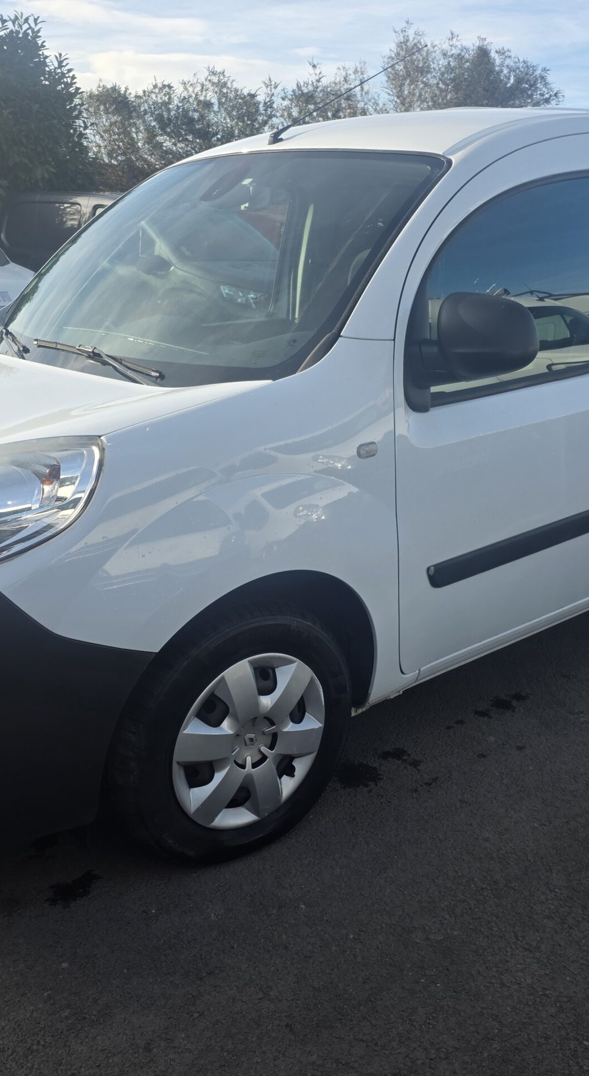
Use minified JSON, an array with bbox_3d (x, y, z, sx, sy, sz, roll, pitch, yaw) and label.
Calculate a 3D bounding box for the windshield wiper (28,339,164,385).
[{"bbox_3d":[-0.509,-0.447,2.401,0.090,0.070,0.600,-13,22,-39],"label":"windshield wiper"}]

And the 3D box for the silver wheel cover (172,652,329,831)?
[{"bbox_3d":[-0.097,0.448,2.104,0.406,0.406,0.050,-12,22,-38],"label":"silver wheel cover"}]

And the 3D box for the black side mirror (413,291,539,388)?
[{"bbox_3d":[0.399,-0.445,2.105,0.160,0.200,0.260,-13,22,-39],"label":"black side mirror"}]

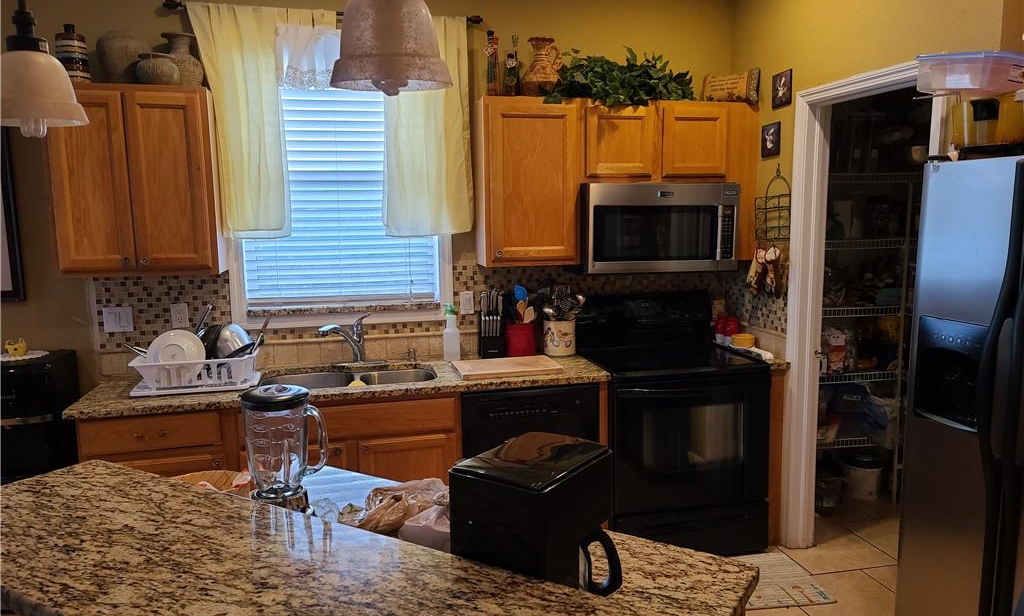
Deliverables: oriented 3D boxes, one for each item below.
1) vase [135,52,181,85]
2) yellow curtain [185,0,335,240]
[{"bbox_3d":[-1.478,-0.980,3.088,0.175,0.167,0.175,-2,7,-13],"label":"vase"},{"bbox_3d":[-1.108,-0.826,3.320,0.620,1.017,0.110,-2,7,-13],"label":"yellow curtain"}]

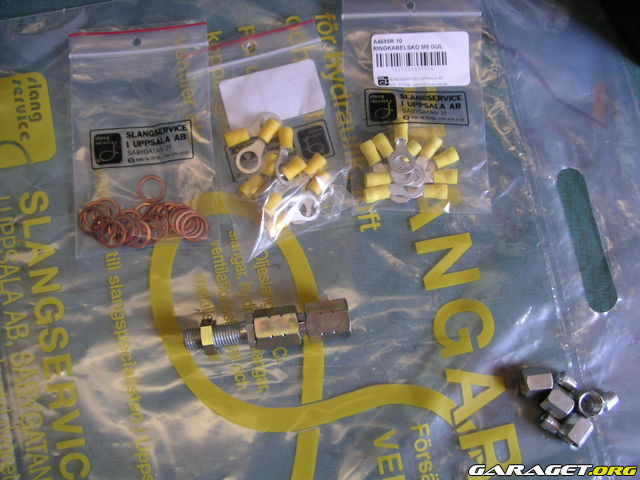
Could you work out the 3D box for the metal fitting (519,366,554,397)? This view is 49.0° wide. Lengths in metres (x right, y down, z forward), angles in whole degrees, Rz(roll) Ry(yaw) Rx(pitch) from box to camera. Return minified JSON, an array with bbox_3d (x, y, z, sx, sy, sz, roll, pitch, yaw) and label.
[{"bbox_3d":[0.118,0.077,0.384,0.014,0.014,0.016,-7,83,-1],"label":"metal fitting"}]

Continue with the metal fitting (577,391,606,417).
[{"bbox_3d":[0.145,0.088,0.381,0.015,0.014,0.015,0,80,6],"label":"metal fitting"}]

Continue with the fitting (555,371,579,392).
[{"bbox_3d":[0.133,0.076,0.378,0.010,0.008,0.008,34,82,7],"label":"fitting"}]

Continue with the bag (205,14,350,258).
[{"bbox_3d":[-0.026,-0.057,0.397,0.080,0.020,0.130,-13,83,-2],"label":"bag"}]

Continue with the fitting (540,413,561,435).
[{"bbox_3d":[0.125,0.101,0.383,0.011,0.009,0.009,32,84,4],"label":"fitting"}]

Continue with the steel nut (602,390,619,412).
[{"bbox_3d":[0.159,0.088,0.385,0.009,0.009,0.011,45,85,5],"label":"steel nut"}]

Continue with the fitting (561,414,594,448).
[{"bbox_3d":[0.139,0.103,0.380,0.016,0.014,0.014,35,84,4],"label":"fitting"}]

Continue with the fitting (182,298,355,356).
[{"bbox_3d":[-0.029,0.048,0.385,0.090,0.020,0.021,-7,83,-1],"label":"fitting"}]

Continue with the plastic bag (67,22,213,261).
[{"bbox_3d":[-0.103,-0.060,0.403,0.081,0.008,0.134,-4,83,-1],"label":"plastic bag"}]

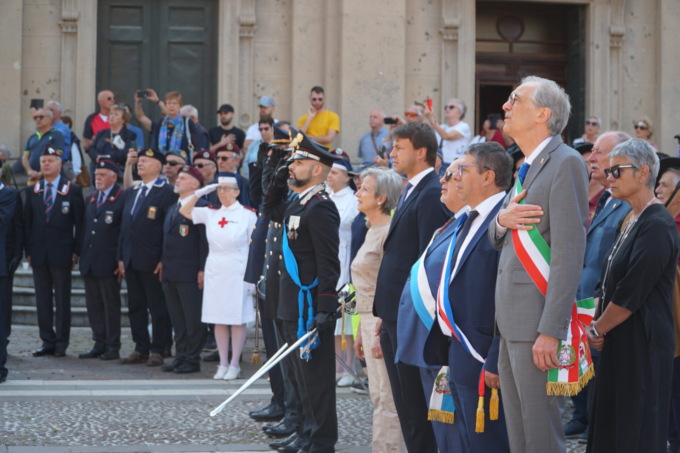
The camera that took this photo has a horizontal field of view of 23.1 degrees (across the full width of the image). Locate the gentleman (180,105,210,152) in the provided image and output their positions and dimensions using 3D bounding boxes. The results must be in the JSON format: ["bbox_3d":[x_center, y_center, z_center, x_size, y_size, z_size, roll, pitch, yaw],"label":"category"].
[{"bbox_3d":[-1.672,-0.568,19.127,0.380,1.680,0.500,-1,2,-30],"label":"gentleman"}]

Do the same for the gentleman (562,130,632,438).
[{"bbox_3d":[1.346,0.405,8.335,0.400,1.750,0.520,-2,3,-35],"label":"gentleman"}]

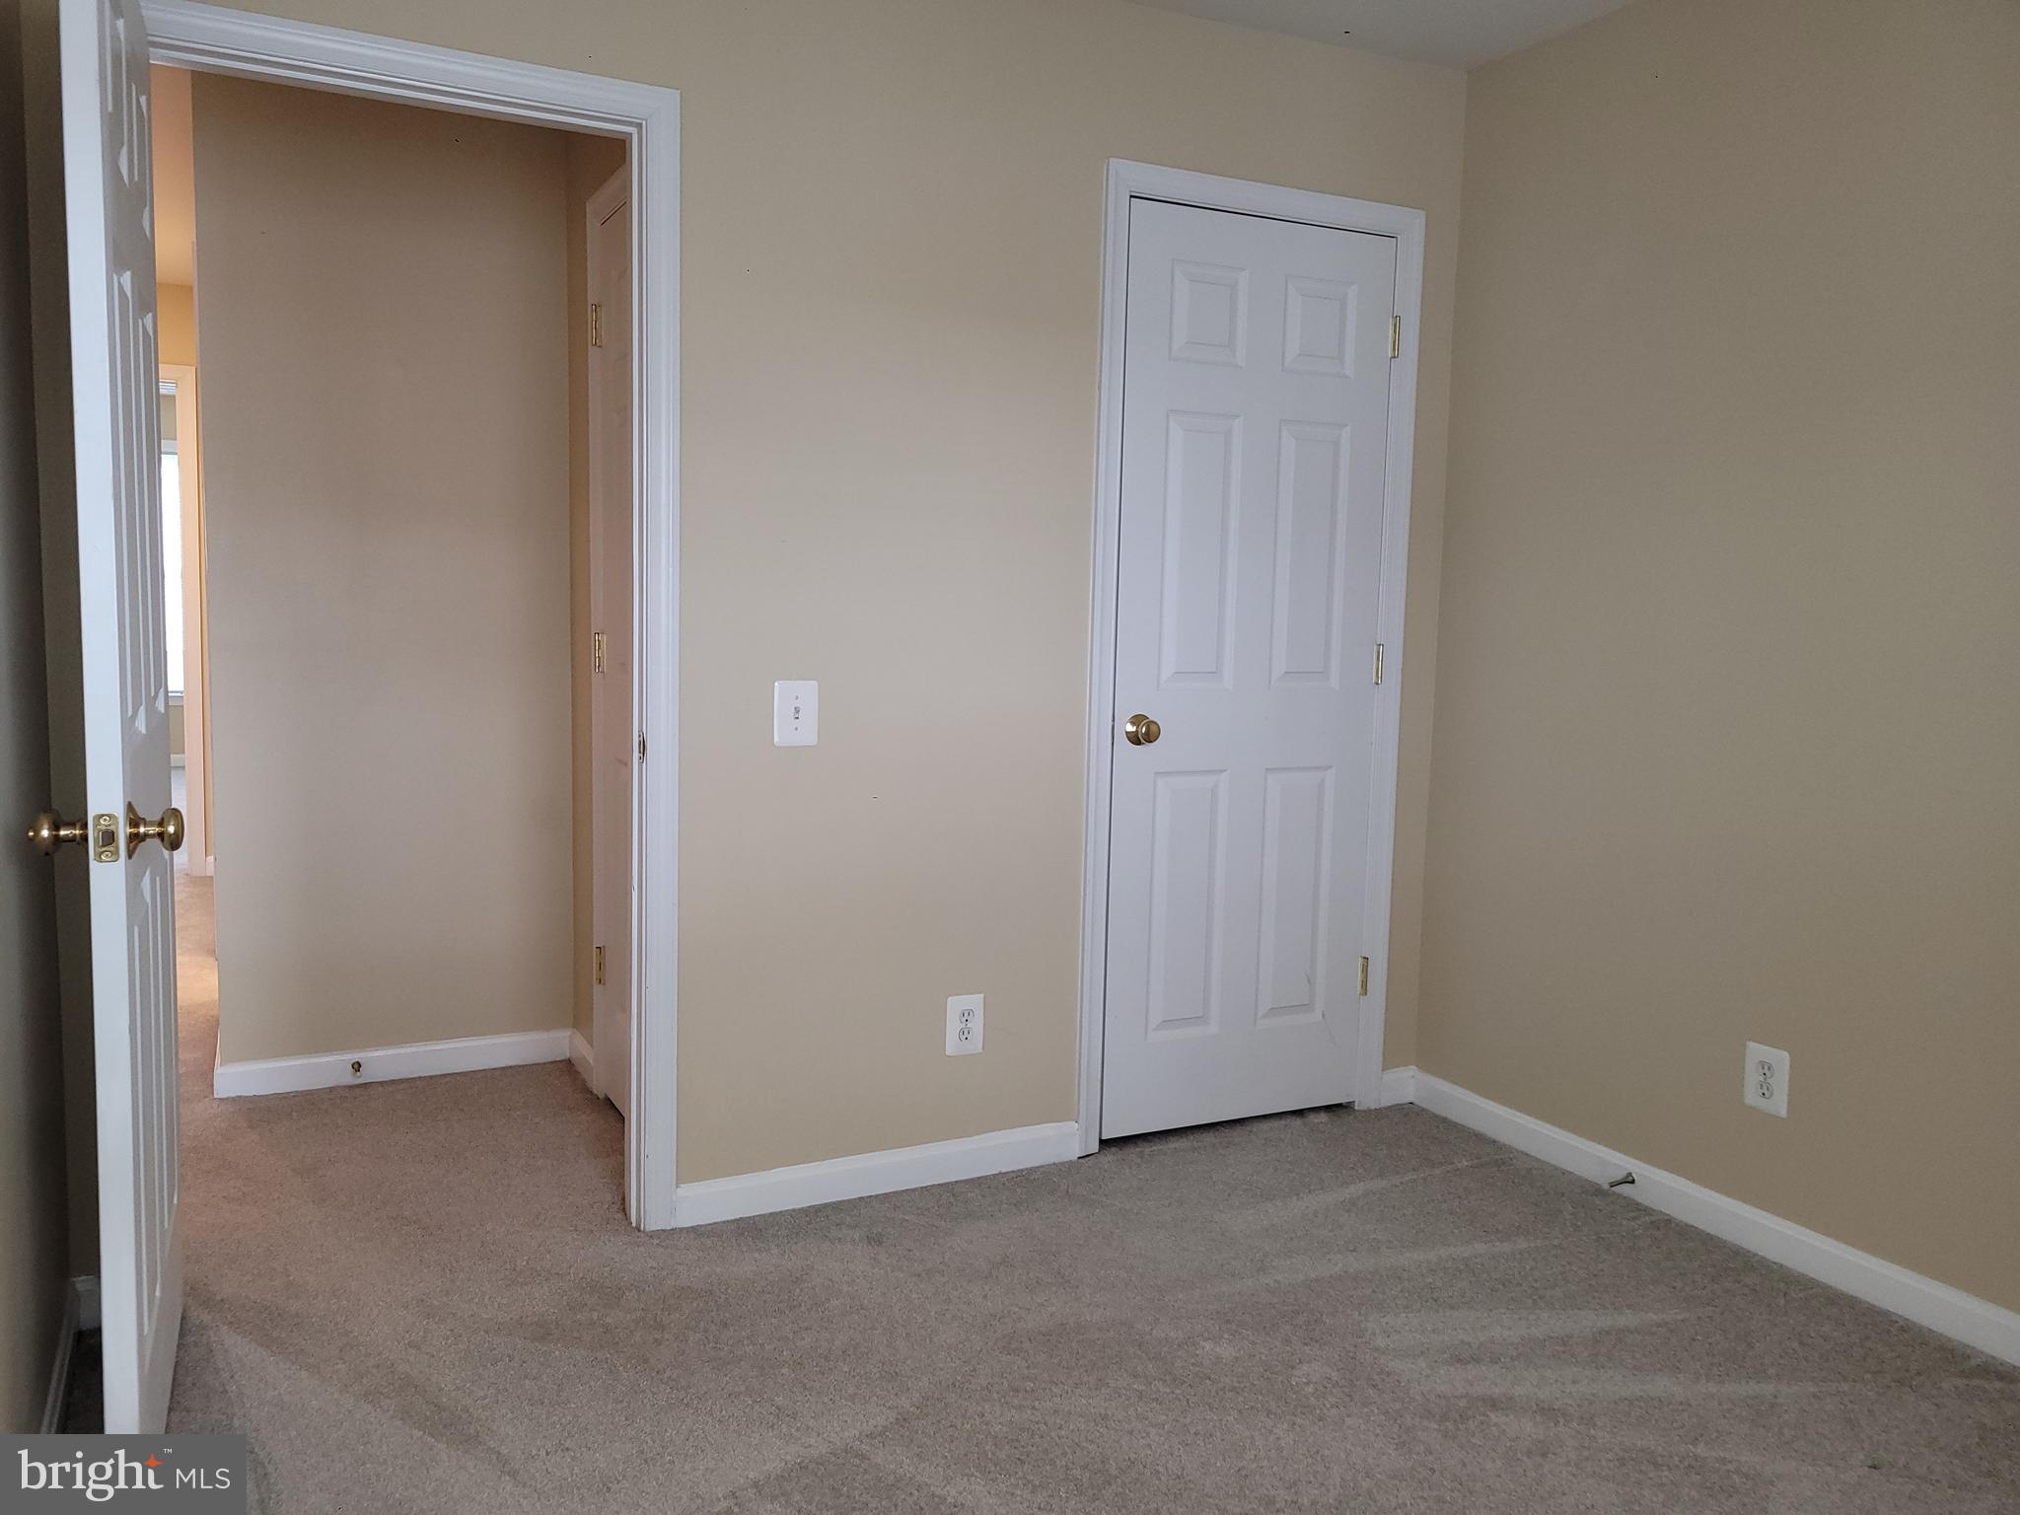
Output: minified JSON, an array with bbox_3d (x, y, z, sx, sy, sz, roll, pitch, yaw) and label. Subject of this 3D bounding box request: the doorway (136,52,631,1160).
[{"bbox_3d":[-1.061,-0.098,2.658,0.770,2.032,0.120,-2,6,-27],"label":"doorway"}]

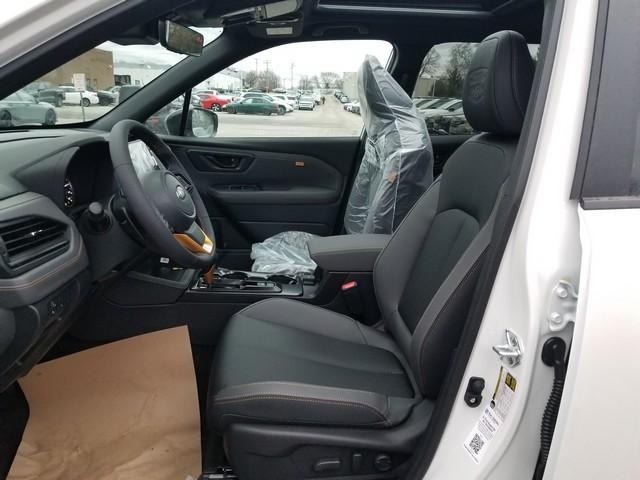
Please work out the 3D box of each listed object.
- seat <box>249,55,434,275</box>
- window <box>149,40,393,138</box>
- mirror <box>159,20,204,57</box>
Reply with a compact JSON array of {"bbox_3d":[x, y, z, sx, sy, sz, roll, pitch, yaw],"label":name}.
[{"bbox_3d":[0.065,-0.265,1.809,0.660,0.820,0.520,0,17,-2],"label":"seat"},{"bbox_3d":[-0.240,-0.641,2.058,1.070,0.420,0.040,0,34,-3],"label":"window"},{"bbox_3d":[-0.384,-0.563,1.346,0.040,0.073,0.235,9,18,9],"label":"mirror"}]

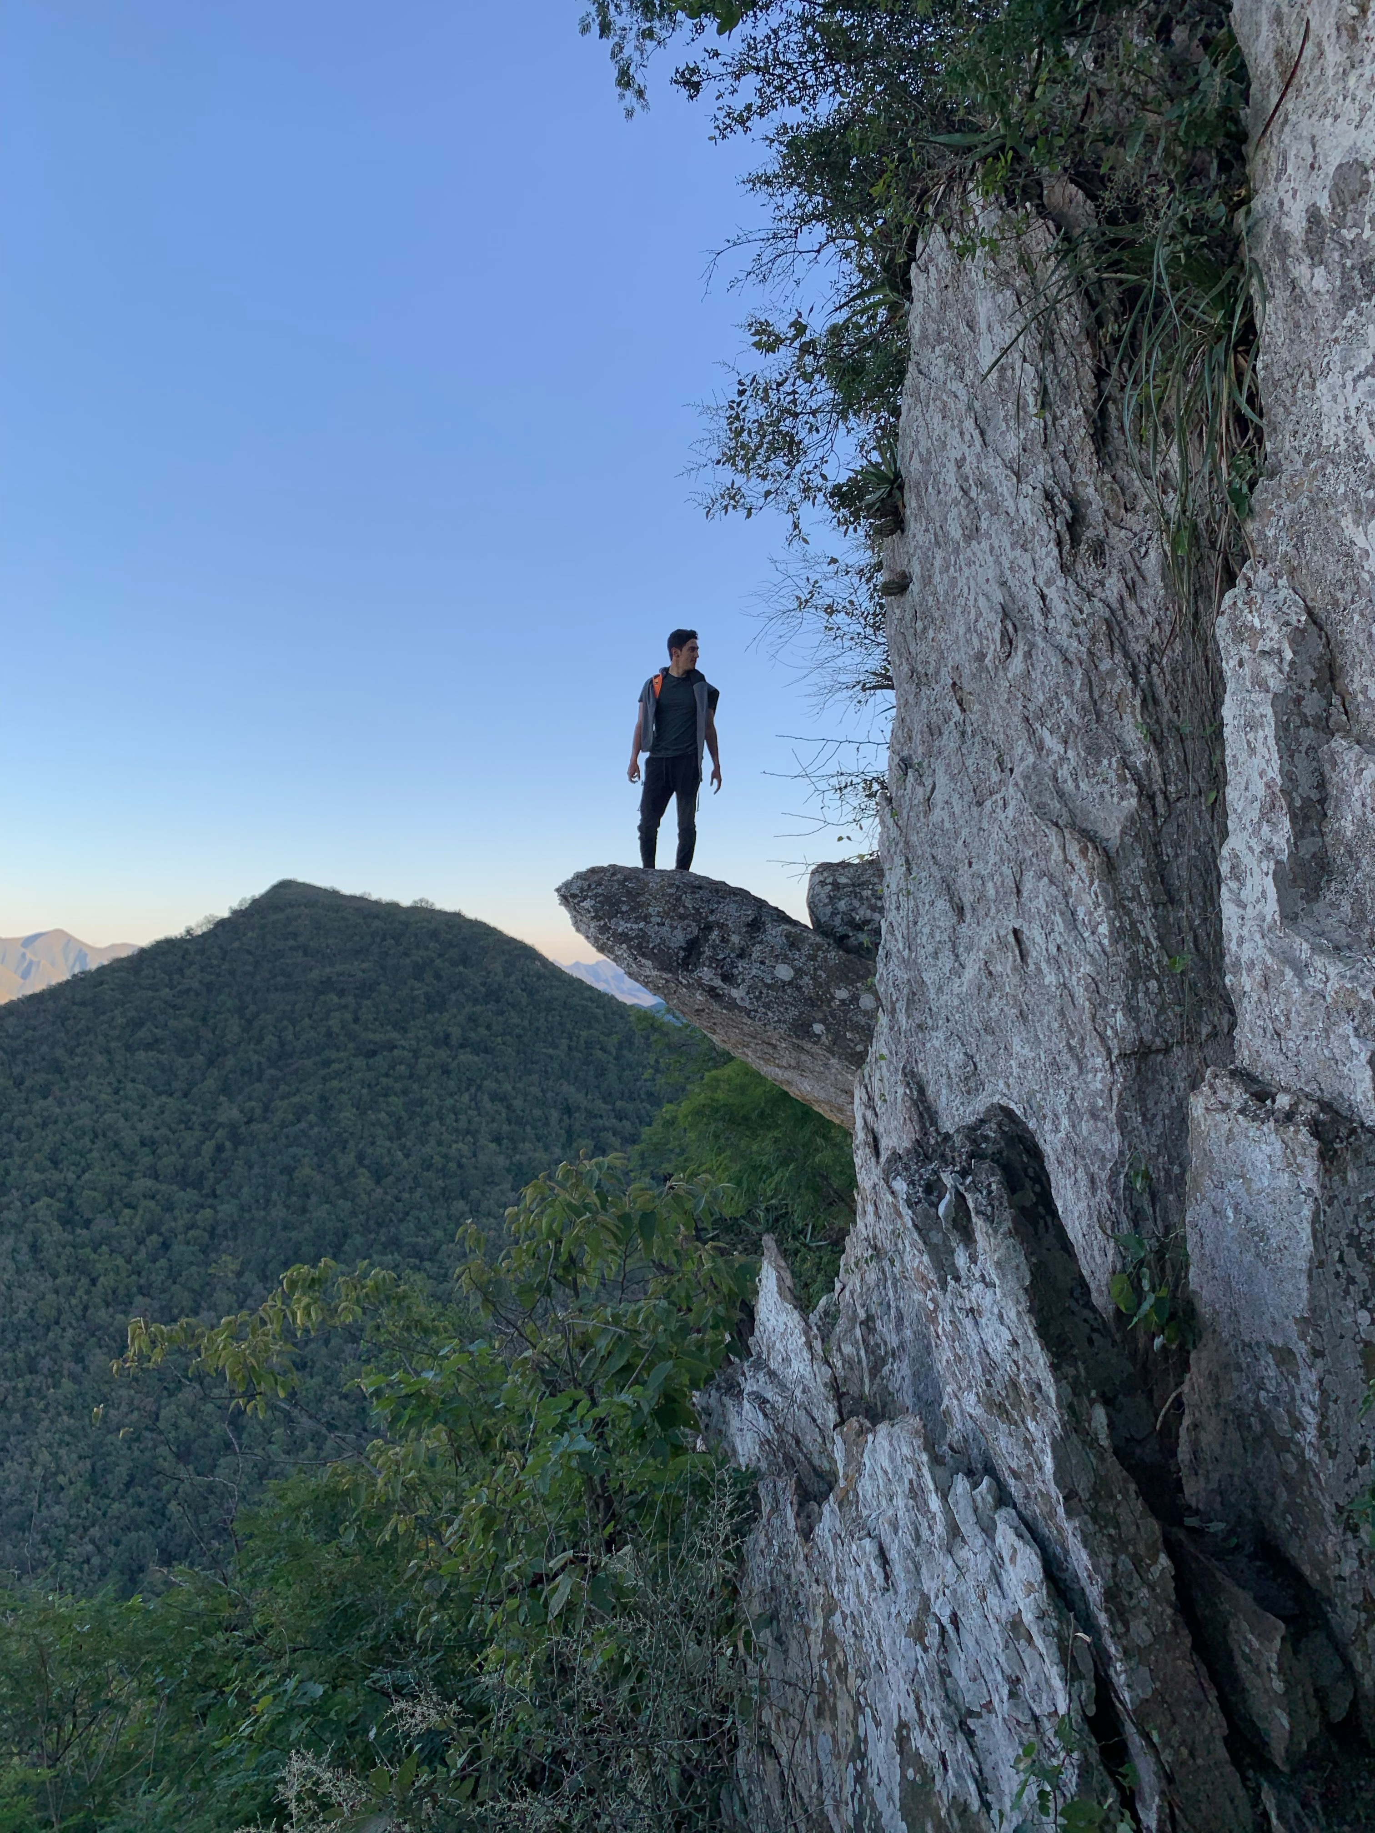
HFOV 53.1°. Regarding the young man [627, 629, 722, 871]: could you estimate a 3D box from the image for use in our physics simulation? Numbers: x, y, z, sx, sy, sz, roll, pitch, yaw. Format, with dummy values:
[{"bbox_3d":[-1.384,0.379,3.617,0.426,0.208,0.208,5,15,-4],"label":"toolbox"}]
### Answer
[{"bbox_3d":[-0.080,-1.040,9.200,0.620,1.760,0.360,-1,-5,7],"label":"young man"}]

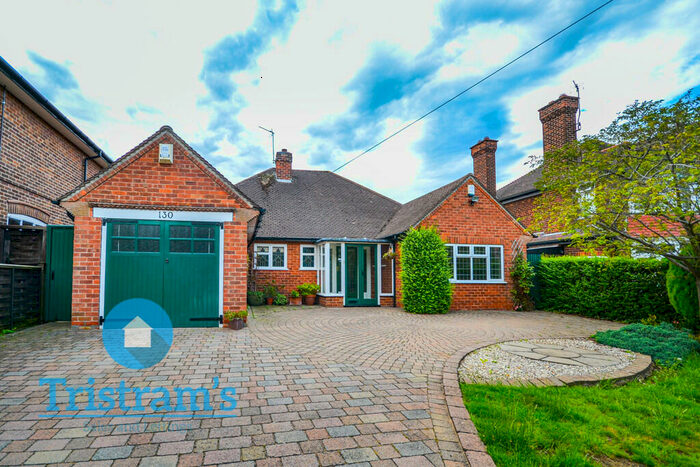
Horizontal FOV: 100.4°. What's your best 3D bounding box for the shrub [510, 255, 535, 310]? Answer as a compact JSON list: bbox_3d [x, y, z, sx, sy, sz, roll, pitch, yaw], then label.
[{"bbox_3d":[5.220,1.490,8.850,0.660,1.660,0.550,1,-5,-6],"label":"shrub"}]

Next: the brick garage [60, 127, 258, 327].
[{"bbox_3d":[-3.767,0.030,7.733,3.470,3.820,4.620,1,-4,-8],"label":"brick garage"}]

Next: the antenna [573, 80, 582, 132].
[{"bbox_3d":[9.440,-5.270,12.100,0.650,2.000,0.350,4,-7,-41],"label":"antenna"}]

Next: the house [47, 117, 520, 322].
[{"bbox_3d":[-0.443,-0.479,10.751,10.920,5.450,9.520,1,-4,-8],"label":"house"}]

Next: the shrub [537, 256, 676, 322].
[{"bbox_3d":[6.250,1.330,7.050,0.800,1.500,3.300,1,-5,-7],"label":"shrub"}]

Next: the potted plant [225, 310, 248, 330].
[{"bbox_3d":[-2.206,1.690,5.680,0.430,0.370,0.370,1,-5,-6],"label":"potted plant"}]

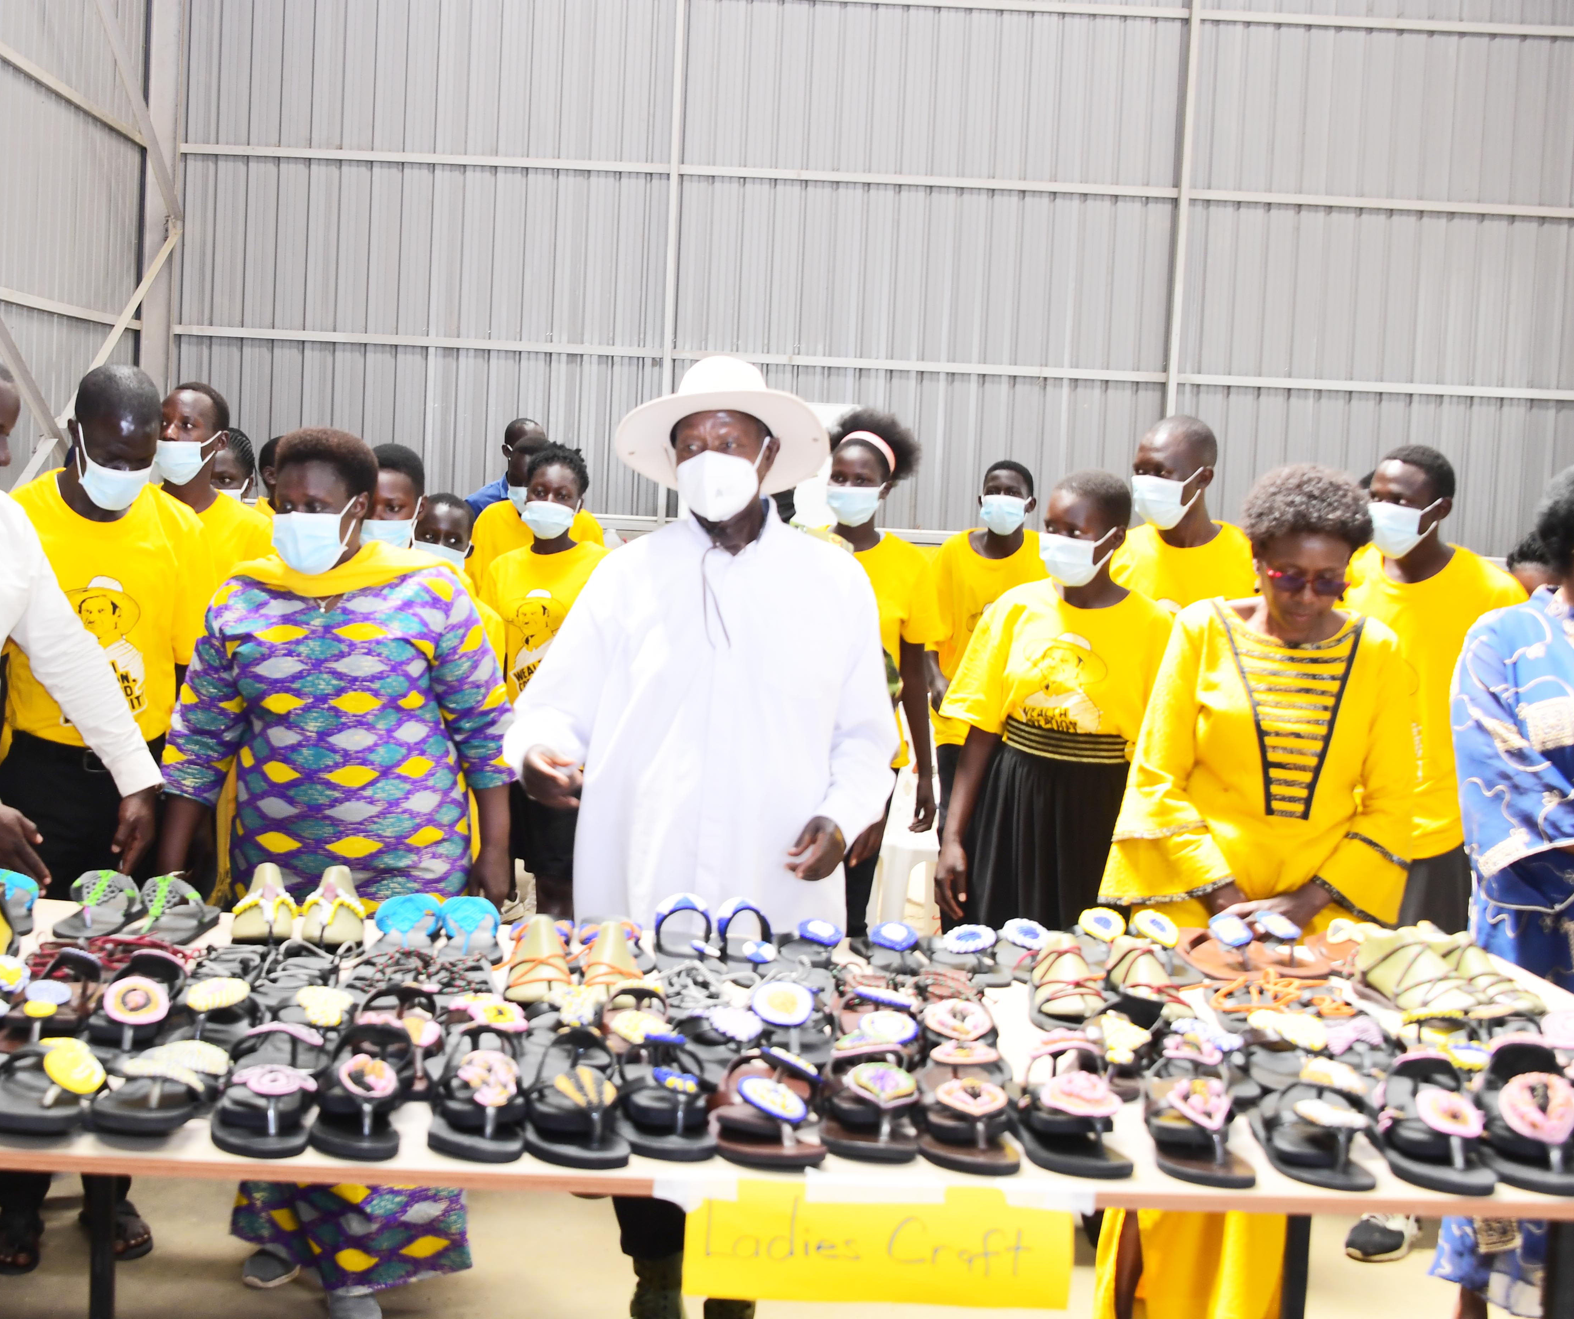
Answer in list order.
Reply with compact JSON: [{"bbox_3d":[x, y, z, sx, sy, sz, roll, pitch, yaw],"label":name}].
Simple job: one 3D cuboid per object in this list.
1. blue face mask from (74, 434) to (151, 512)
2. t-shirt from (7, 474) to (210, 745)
[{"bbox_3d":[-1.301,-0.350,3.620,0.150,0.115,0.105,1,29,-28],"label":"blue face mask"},{"bbox_3d":[-1.267,-0.095,3.470,0.460,0.540,0.260,1,5,-22],"label":"t-shirt"}]

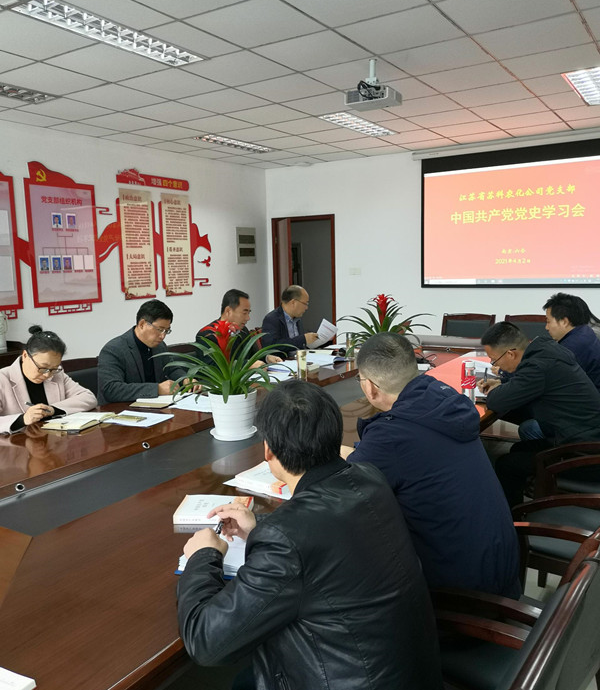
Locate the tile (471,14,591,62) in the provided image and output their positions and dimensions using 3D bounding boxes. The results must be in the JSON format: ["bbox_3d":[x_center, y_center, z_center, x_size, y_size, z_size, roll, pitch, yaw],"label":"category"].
[{"bbox_3d":[1.424,-1.870,3.801,0.595,0.020,0.595,3,9,32],"label":"tile"}]

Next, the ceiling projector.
[{"bbox_3d":[0.482,-1.739,4.127,0.310,0.285,0.255,3,9,30],"label":"ceiling projector"}]

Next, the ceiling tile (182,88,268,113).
[{"bbox_3d":[-0.603,-1.982,5.067,0.600,0.020,0.600,3,9,32],"label":"ceiling tile"}]

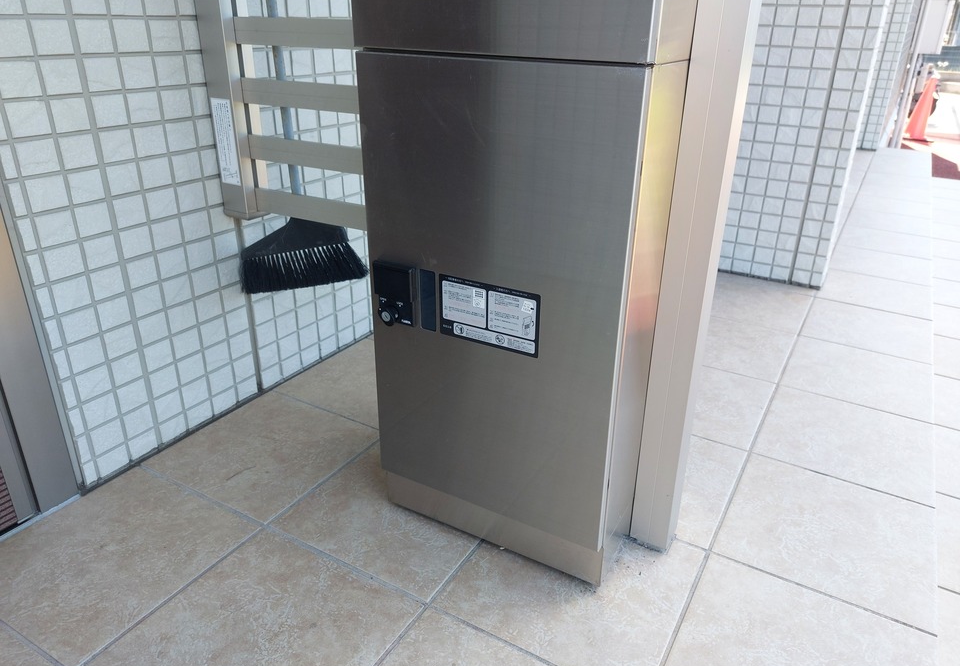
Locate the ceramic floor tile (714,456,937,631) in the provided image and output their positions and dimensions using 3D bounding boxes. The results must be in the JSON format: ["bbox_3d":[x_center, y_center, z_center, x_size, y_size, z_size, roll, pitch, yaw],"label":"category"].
[{"bbox_3d":[0.540,0.308,1.038,0.284,0.010,0.296,15,28,28],"label":"ceramic floor tile"}]

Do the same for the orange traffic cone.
[{"bbox_3d":[5.233,-2.627,7.790,0.370,0.700,0.370,15,28,28],"label":"orange traffic cone"}]

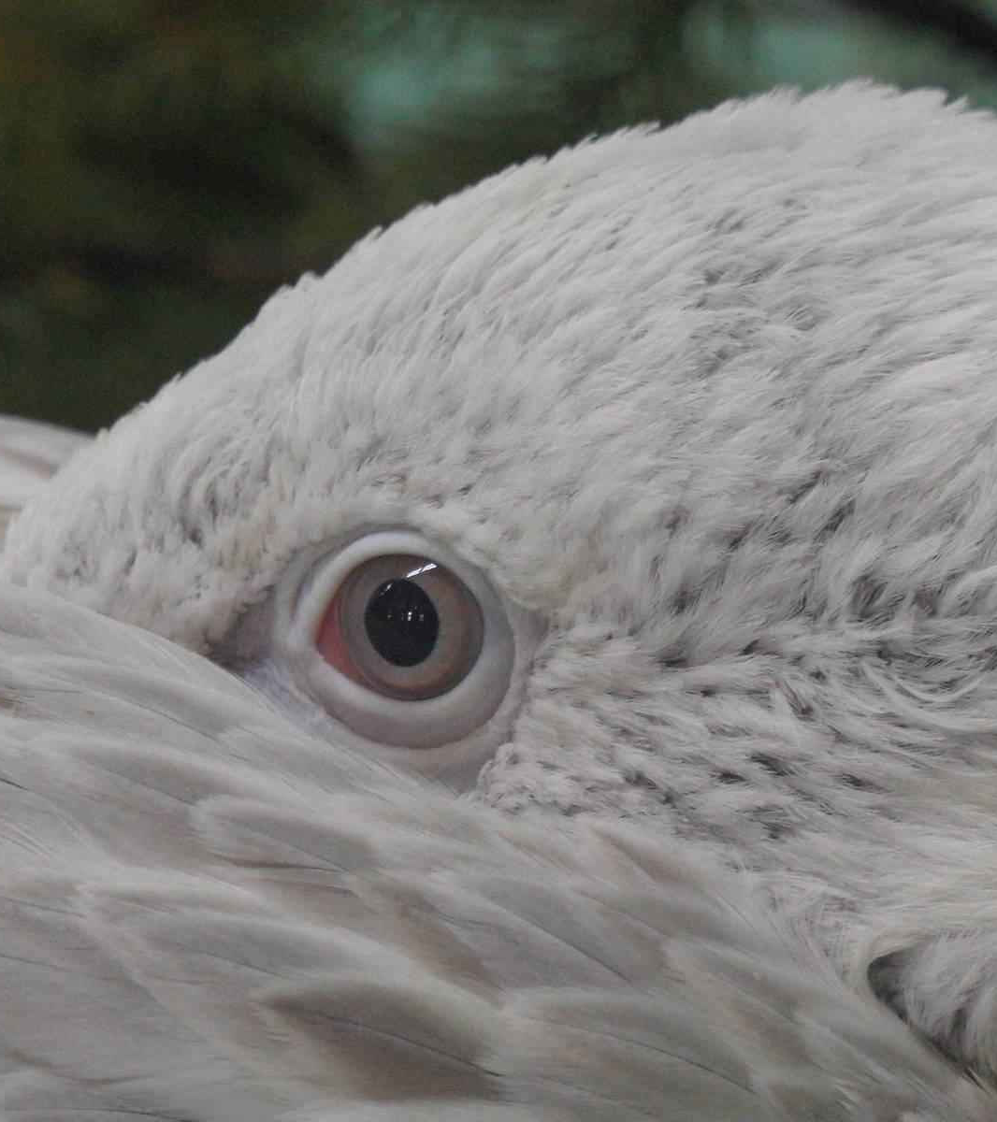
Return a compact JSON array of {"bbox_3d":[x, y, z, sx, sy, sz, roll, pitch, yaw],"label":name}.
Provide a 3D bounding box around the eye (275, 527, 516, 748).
[{"bbox_3d":[-0.010,0.008,0.900,0.022,0.021,0.015,1,3,12],"label":"eye"}]

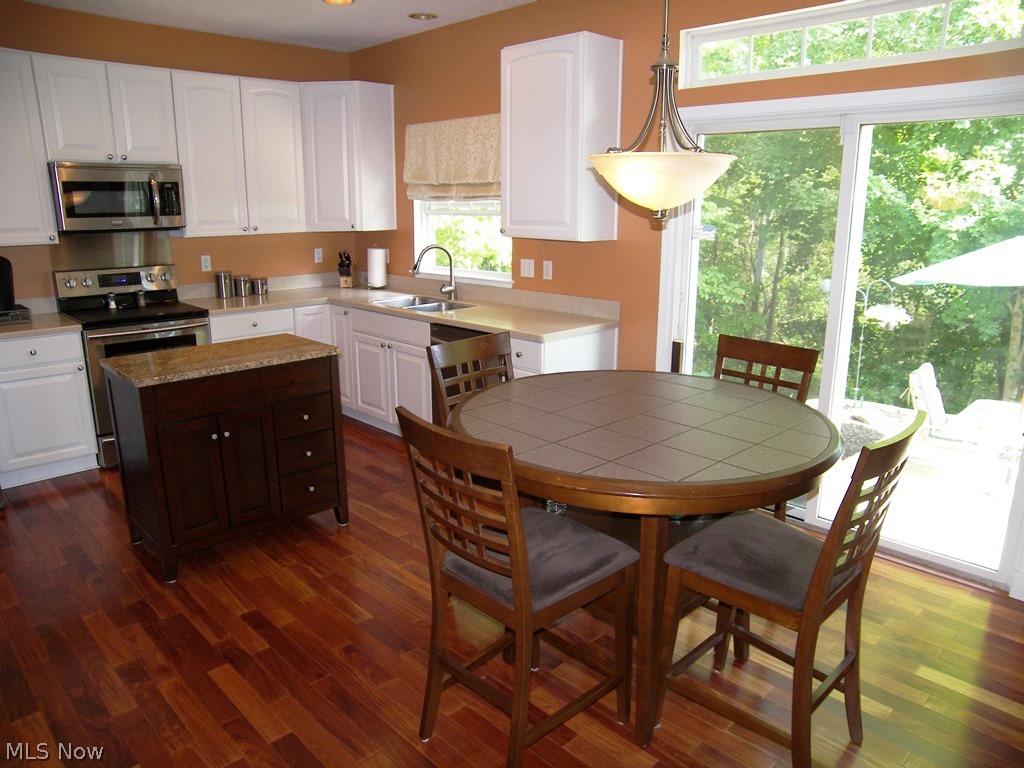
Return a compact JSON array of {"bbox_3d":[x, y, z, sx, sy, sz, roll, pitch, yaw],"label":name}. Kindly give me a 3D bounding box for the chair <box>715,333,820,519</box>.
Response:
[{"bbox_3d":[0.814,0.381,2.749,0.570,1.030,0.465,-12,18,-40],"label":"chair"}]

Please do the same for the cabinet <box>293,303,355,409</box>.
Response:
[{"bbox_3d":[-1.339,-0.248,5.587,0.900,0.800,0.900,-13,19,-42],"label":"cabinet"}]

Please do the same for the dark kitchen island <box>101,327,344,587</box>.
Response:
[{"bbox_3d":[-1.333,0.303,3.398,0.555,0.900,0.940,13,19,43],"label":"dark kitchen island"}]

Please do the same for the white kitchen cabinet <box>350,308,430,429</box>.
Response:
[{"bbox_3d":[-0.604,-0.117,5.031,0.620,0.800,0.930,-13,19,-42],"label":"white kitchen cabinet"}]

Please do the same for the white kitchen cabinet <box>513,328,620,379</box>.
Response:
[{"bbox_3d":[0.260,0.094,4.146,0.620,0.800,0.400,-13,19,-42],"label":"white kitchen cabinet"}]

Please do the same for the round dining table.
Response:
[{"bbox_3d":[0.413,0.552,2.448,1.210,0.936,1.210,0,15,0],"label":"round dining table"}]

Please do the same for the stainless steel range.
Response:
[{"bbox_3d":[-2.434,-0.144,4.663,0.755,1.180,0.690,-13,19,-42],"label":"stainless steel range"}]

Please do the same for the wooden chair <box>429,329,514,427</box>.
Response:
[{"bbox_3d":[0.014,0.362,2.849,0.570,1.030,0.465,13,19,43],"label":"wooden chair"}]

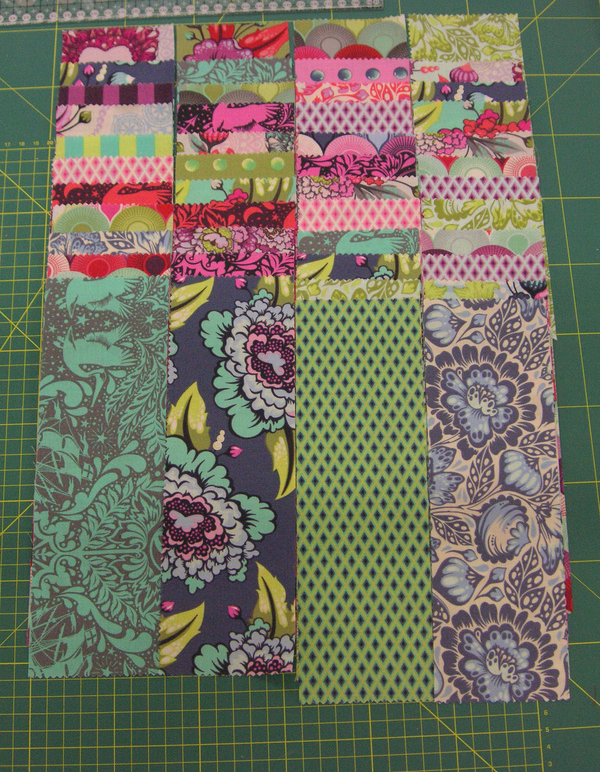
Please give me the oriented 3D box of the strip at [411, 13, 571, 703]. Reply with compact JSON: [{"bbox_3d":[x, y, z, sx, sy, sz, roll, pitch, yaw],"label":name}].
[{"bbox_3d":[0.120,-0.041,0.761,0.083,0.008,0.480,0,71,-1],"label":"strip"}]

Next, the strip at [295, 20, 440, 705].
[{"bbox_3d":[0.038,-0.042,0.757,0.084,0.010,0.484,0,71,-1],"label":"strip"}]

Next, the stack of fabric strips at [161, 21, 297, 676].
[{"bbox_3d":[-0.045,-0.046,0.753,0.083,0.007,0.454,-1,71,-1],"label":"stack of fabric strips"}]

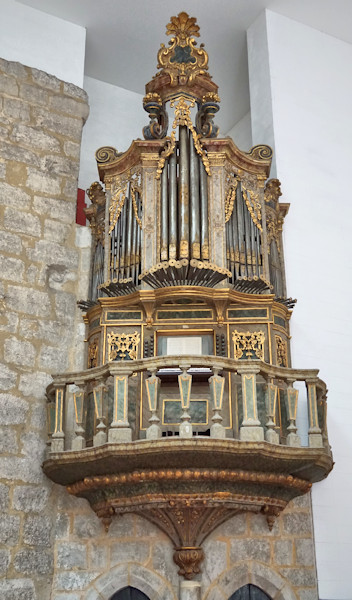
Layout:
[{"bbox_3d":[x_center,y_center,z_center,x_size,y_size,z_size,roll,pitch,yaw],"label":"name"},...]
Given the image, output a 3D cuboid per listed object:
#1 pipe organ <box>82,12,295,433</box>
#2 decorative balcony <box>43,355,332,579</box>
[{"bbox_3d":[0.145,-1.223,9.717,2.759,6.731,1.387,-1,-23,2],"label":"pipe organ"},{"bbox_3d":[0.137,1.872,7.879,3.468,2.190,1.606,-1,-23,2],"label":"decorative balcony"}]

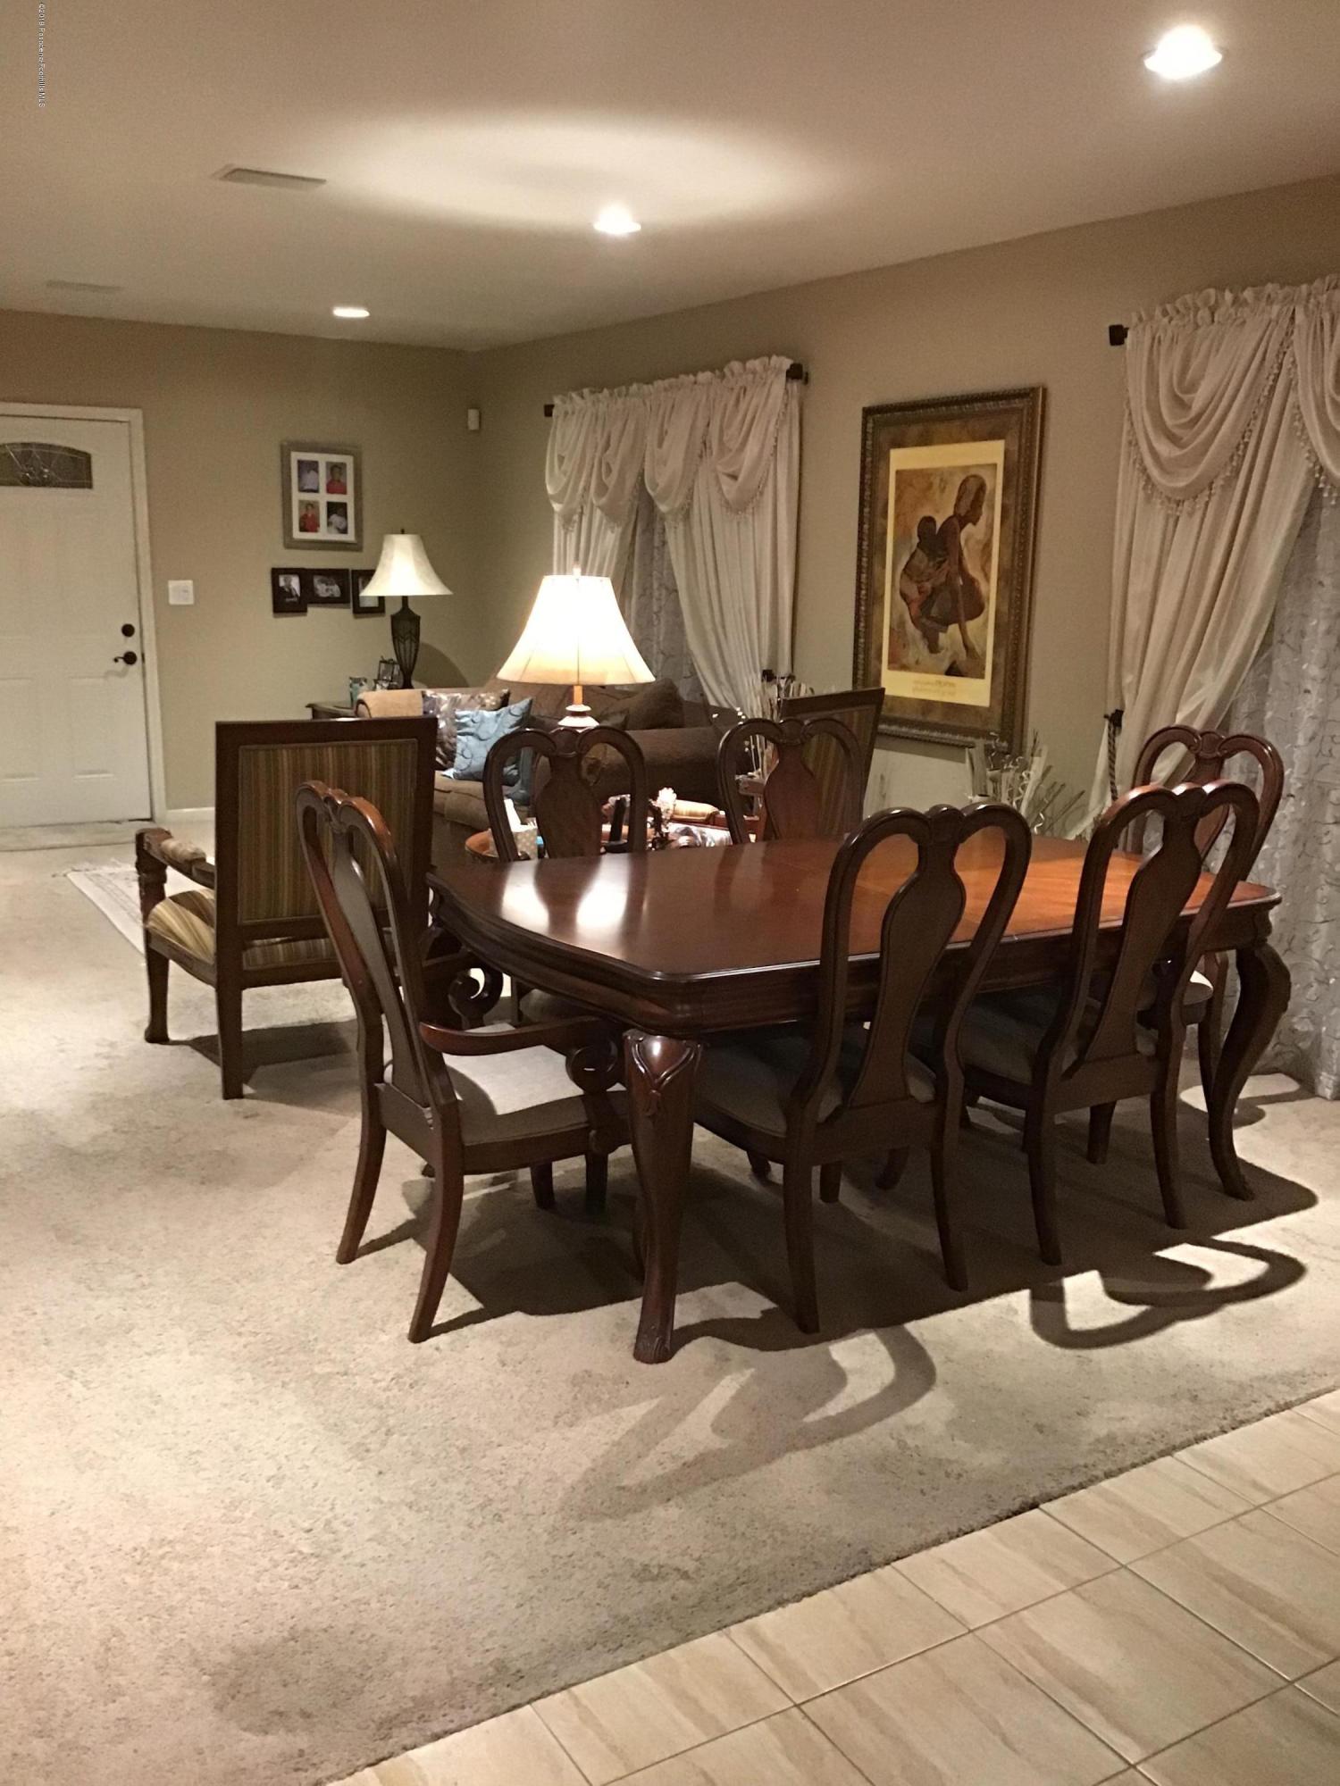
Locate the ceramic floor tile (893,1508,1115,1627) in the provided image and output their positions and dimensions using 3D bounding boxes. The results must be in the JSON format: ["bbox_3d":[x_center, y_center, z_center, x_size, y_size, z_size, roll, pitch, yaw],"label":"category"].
[{"bbox_3d":[0.518,1.036,2.455,0.300,0.010,0.180,-6,14,-31],"label":"ceramic floor tile"}]

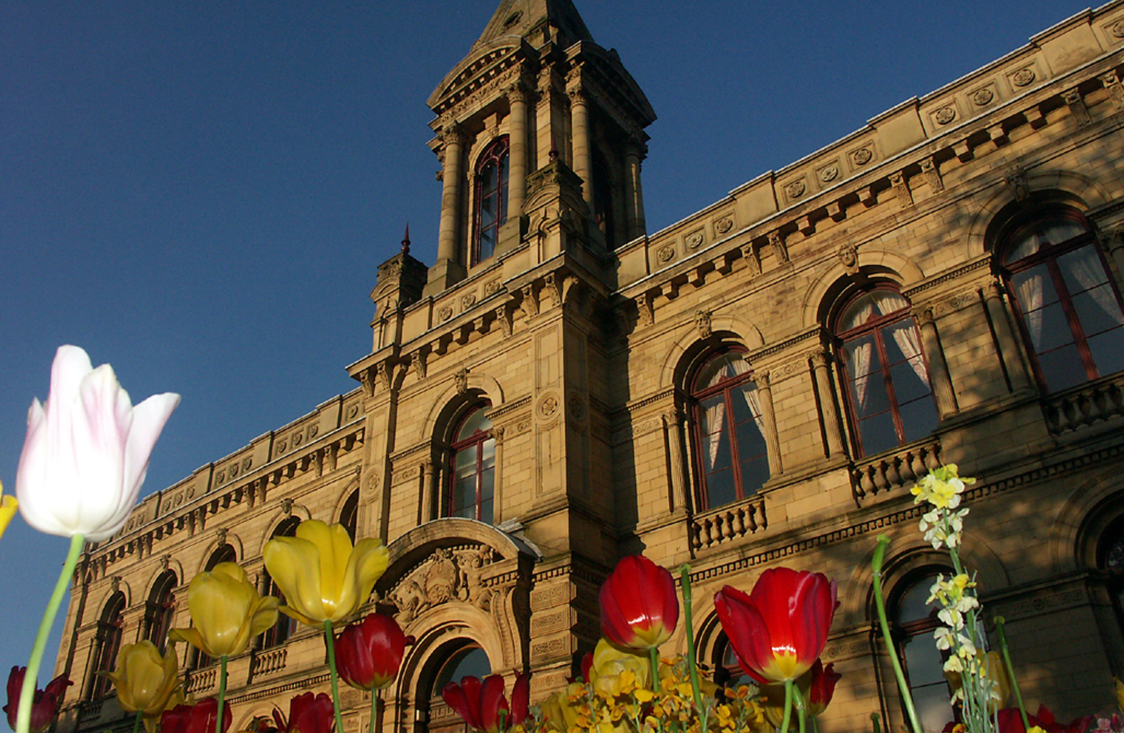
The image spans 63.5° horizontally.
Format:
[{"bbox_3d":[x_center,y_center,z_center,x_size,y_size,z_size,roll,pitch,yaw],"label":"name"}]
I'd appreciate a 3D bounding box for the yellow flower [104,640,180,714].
[{"bbox_3d":[-0.428,0.317,0.930,0.068,0.066,0.068,11,-33,-21],"label":"yellow flower"}]

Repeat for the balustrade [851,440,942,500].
[{"bbox_3d":[5.518,1.721,15.064,1.480,0.660,0.200,-24,-37,33],"label":"balustrade"}]

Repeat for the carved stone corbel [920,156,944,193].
[{"bbox_3d":[6.208,-3.190,15.227,0.234,0.559,0.338,-24,-38,33],"label":"carved stone corbel"}]

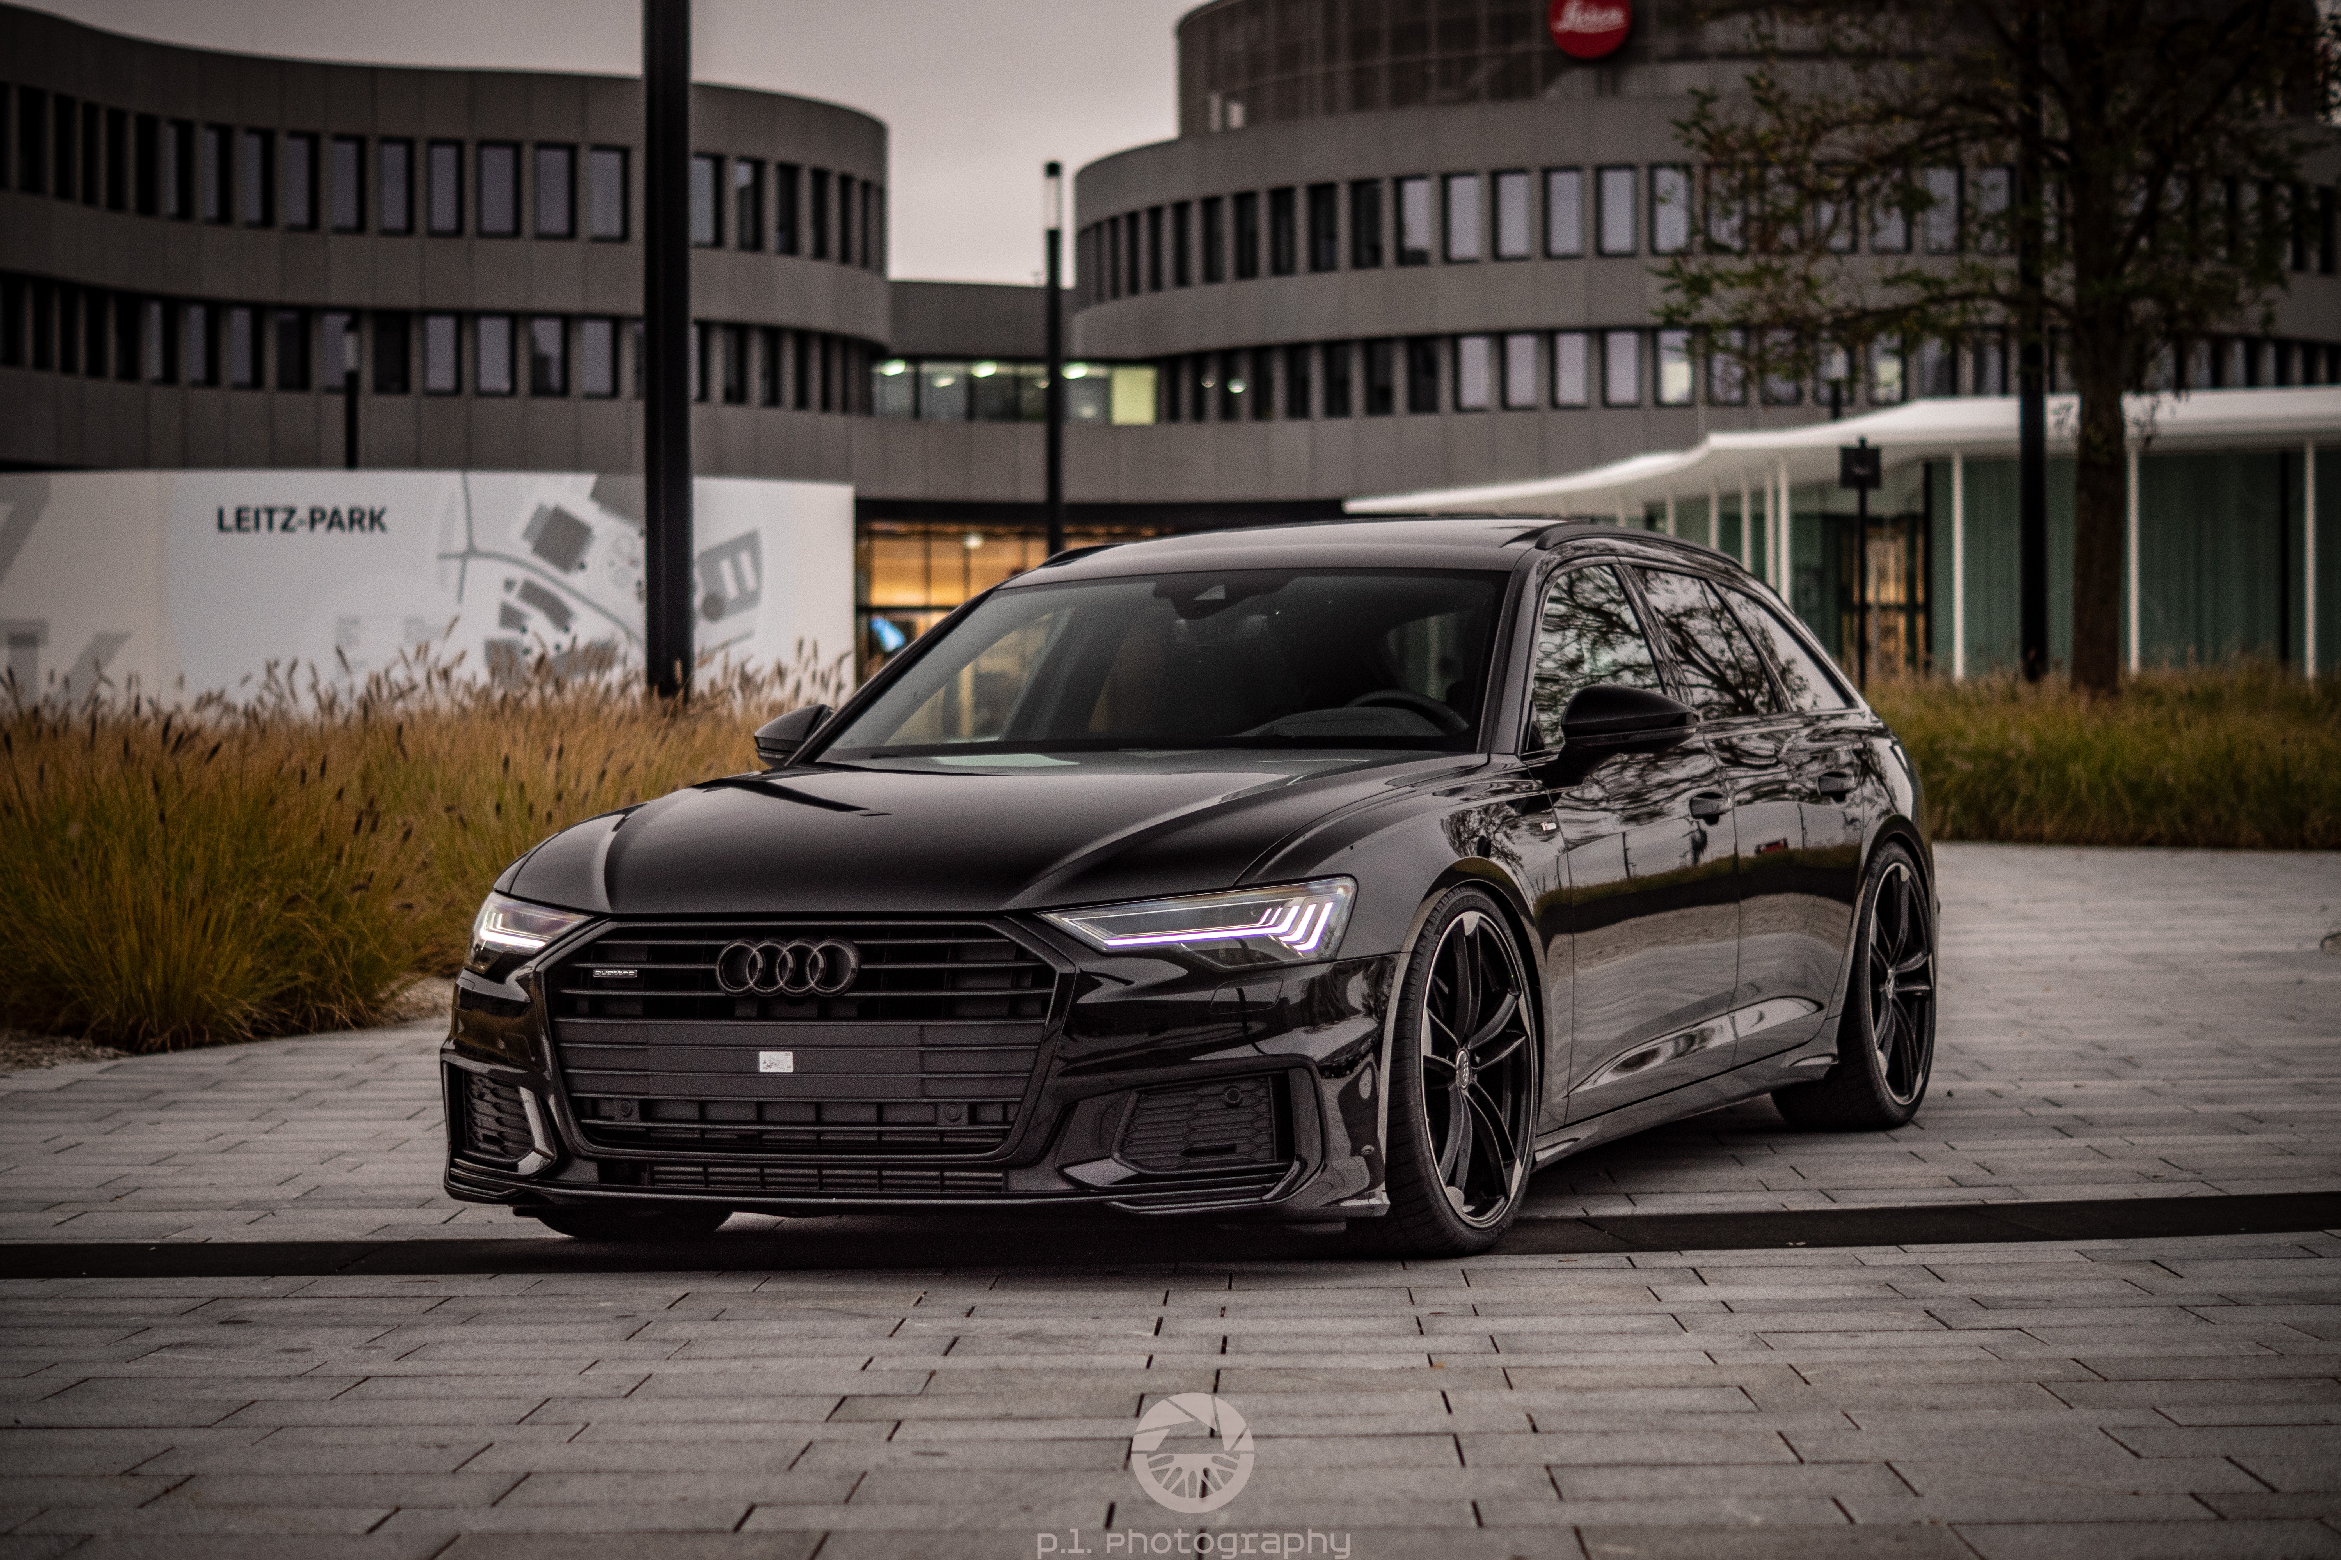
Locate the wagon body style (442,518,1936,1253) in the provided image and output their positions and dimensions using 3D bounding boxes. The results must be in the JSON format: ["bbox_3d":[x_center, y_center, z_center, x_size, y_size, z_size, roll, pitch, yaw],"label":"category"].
[{"bbox_3d":[0.335,0.130,10.530,2.000,1.420,4.940,0,1,23],"label":"wagon body style"}]

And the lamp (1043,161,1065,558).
[{"bbox_3d":[-1.430,-3.650,60.000,0.220,7.800,0.220,0,1,0],"label":"lamp"}]

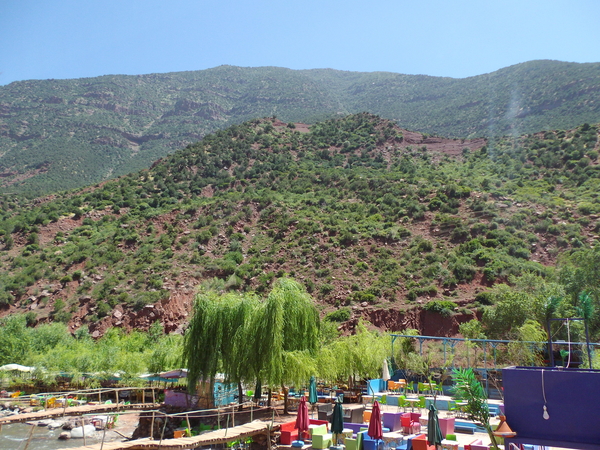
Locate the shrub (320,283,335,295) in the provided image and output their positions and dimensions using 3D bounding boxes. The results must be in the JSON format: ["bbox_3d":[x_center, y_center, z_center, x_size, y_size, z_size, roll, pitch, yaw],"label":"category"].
[{"bbox_3d":[4.647,10.729,82.000,2.300,2.000,2.200,3,-14,0],"label":"shrub"}]

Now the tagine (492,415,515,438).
[{"bbox_3d":[2.209,2.183,5.250,0.242,0.220,0.242,3,-14,0],"label":"tagine"}]

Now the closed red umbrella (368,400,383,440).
[{"bbox_3d":[3.197,8.325,20.200,0.600,2.000,0.600,3,-14,0],"label":"closed red umbrella"}]

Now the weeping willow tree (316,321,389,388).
[{"bbox_3d":[3.894,9.977,36.000,5.400,5.600,5.000,3,-14,0],"label":"weeping willow tree"}]

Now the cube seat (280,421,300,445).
[{"bbox_3d":[-0.321,9.322,21.676,0.620,0.740,1.000,-2,-15,17],"label":"cube seat"}]

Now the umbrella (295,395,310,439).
[{"bbox_3d":[0.080,8.651,21.553,0.620,2.000,0.620,3,-14,0],"label":"umbrella"}]

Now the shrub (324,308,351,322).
[{"bbox_3d":[5.564,13.427,72.000,3.800,2.100,3.200,3,-14,0],"label":"shrub"}]

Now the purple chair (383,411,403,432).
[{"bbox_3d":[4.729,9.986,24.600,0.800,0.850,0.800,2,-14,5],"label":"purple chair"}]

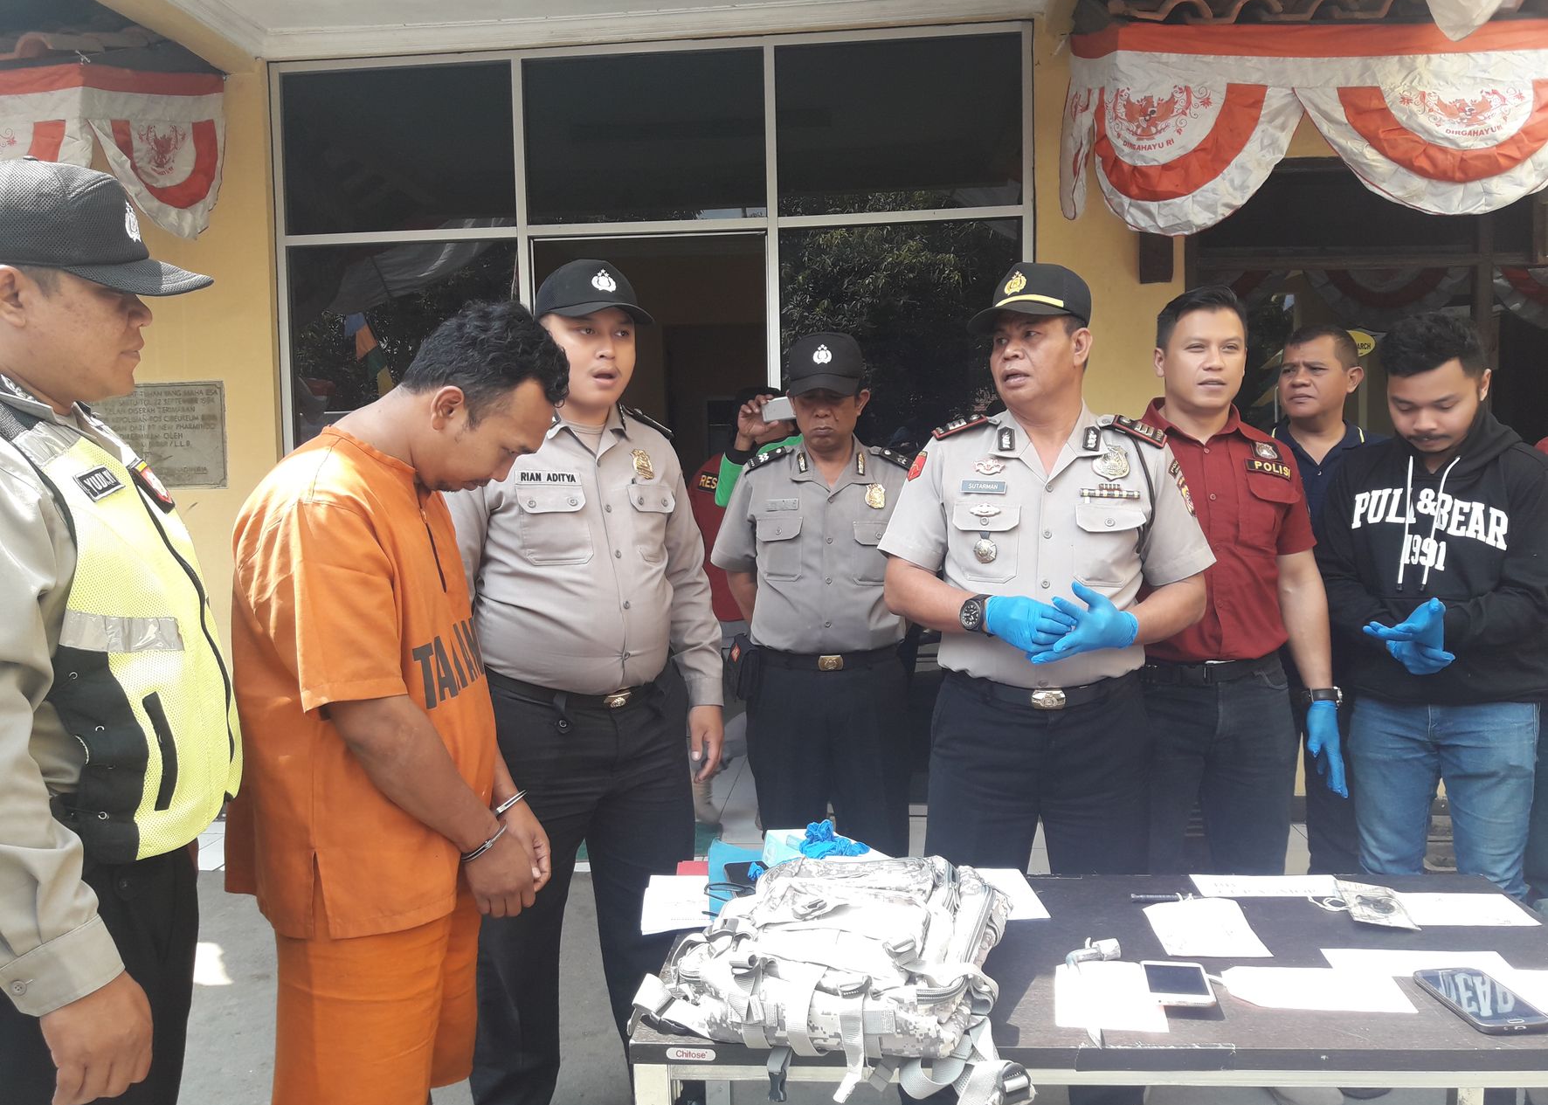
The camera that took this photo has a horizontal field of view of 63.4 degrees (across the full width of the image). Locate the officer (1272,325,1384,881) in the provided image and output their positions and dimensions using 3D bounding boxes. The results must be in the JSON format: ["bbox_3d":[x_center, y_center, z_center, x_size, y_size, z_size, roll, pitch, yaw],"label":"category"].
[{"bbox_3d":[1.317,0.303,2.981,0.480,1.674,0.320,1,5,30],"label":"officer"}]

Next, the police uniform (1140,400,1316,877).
[{"bbox_3d":[0.938,0.386,2.696,0.480,1.425,0.300,0,4,13],"label":"police uniform"}]

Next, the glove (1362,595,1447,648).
[{"bbox_3d":[1.251,0.141,2.488,0.165,0.100,0.110,-2,4,-16],"label":"glove"}]

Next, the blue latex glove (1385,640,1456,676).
[{"bbox_3d":[1.279,0.207,2.483,0.145,0.075,0.110,0,4,16],"label":"blue latex glove"}]

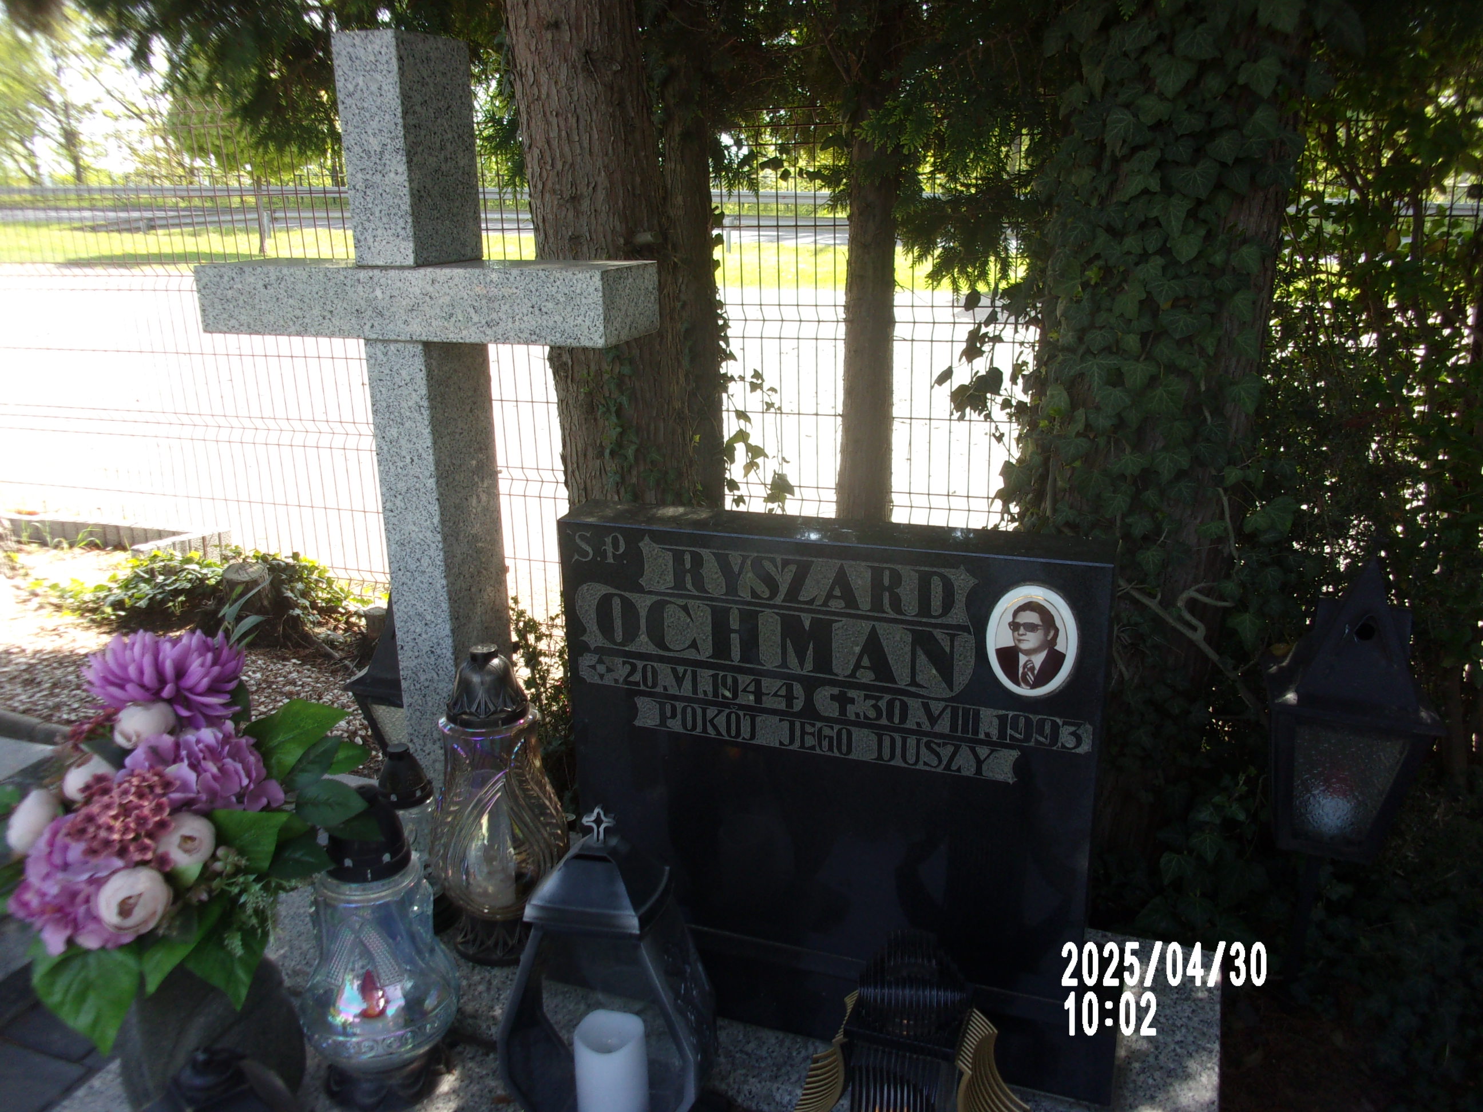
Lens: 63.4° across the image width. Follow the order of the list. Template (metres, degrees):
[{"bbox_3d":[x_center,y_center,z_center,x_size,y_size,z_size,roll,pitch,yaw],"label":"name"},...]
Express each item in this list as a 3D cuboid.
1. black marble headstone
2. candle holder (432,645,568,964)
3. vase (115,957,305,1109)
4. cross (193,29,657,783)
[{"bbox_3d":[0.098,0.251,1.361,0.663,0.587,0.156,5,18,19],"label":"black marble headstone"},{"bbox_3d":[-0.311,0.308,1.506,0.171,0.404,0.171,-1,17,0],"label":"candle holder"},{"bbox_3d":[-0.536,0.485,1.215,0.182,0.282,0.182,5,18,19],"label":"vase"},{"bbox_3d":[-0.404,-0.095,1.612,0.581,1.112,0.159,5,18,19],"label":"cross"}]

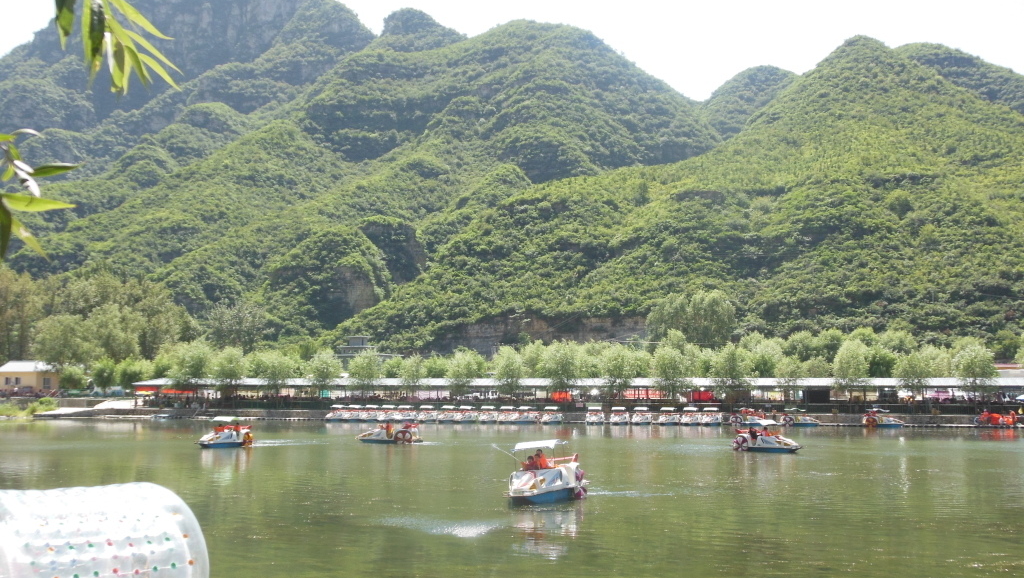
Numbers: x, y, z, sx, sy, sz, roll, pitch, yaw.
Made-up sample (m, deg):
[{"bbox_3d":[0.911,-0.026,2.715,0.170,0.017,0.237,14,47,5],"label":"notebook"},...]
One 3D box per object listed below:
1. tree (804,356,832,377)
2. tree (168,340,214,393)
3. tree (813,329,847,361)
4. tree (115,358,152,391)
[{"bbox_3d":[35.598,10.852,130.557,3.380,6.480,3.380,0,-5,0],"label":"tree"},{"bbox_3d":[-38.234,9.702,133.681,5.000,7.300,5.000,0,-5,0],"label":"tree"},{"bbox_3d":[40.334,8.859,142.801,4.600,7.300,4.600,0,-5,0],"label":"tree"},{"bbox_3d":[-50.641,11.609,150.000,4.600,4.937,4.600,0,-5,0],"label":"tree"}]

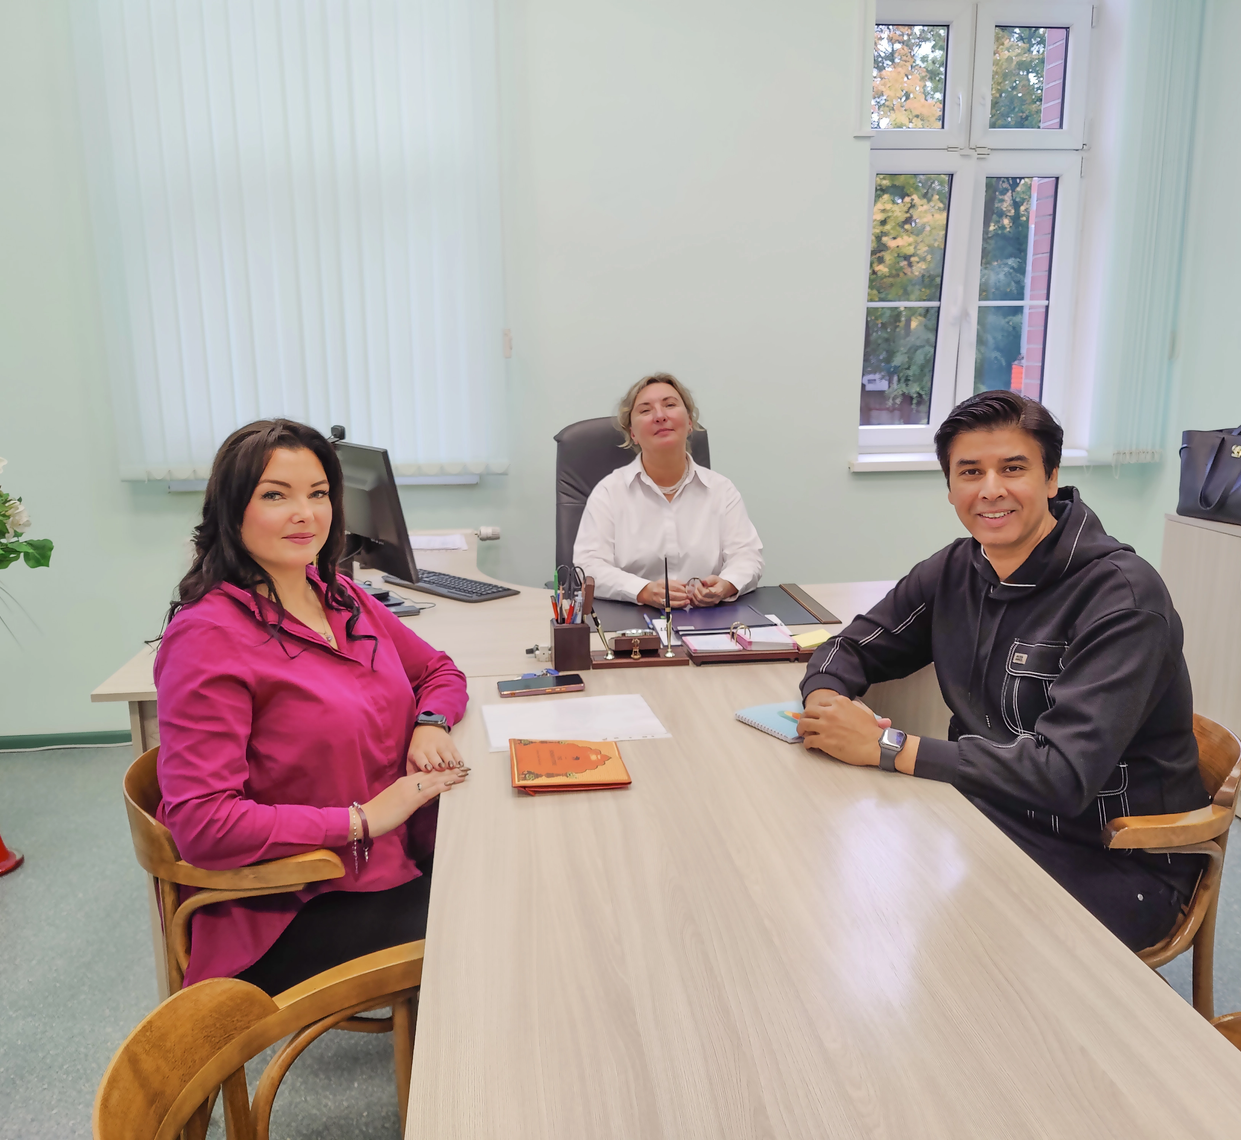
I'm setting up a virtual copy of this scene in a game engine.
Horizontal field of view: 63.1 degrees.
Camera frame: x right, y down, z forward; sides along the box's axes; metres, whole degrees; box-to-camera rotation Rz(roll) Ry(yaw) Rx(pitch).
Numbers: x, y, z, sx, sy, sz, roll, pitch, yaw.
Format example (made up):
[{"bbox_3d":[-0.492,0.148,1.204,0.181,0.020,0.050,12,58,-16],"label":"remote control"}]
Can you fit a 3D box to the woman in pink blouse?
[{"bbox_3d":[-0.477,0.399,1.732,0.740,1.315,0.600,3,13,18],"label":"woman in pink blouse"}]

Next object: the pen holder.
[{"bbox_3d":[-0.107,0.157,2.169,0.079,0.098,0.076,-2,12,-4],"label":"pen holder"}]

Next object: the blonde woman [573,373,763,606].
[{"bbox_3d":[0.146,0.110,2.988,0.560,1.345,0.660,-2,12,-4],"label":"blonde woman"}]

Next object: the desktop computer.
[{"bbox_3d":[-0.572,-0.139,2.719,0.420,0.465,0.550,-10,15,-38],"label":"desktop computer"}]

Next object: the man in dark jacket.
[{"bbox_3d":[0.637,0.367,1.766,0.750,1.335,0.640,-8,14,-29],"label":"man in dark jacket"}]

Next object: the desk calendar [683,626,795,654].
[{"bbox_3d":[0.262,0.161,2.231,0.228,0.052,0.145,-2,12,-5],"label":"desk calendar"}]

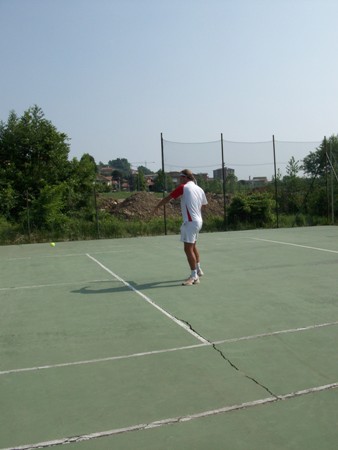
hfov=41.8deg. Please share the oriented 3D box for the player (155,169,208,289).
[{"bbox_3d":[0.235,0.045,7.650,0.800,1.860,0.640,0,4,27],"label":"player"}]

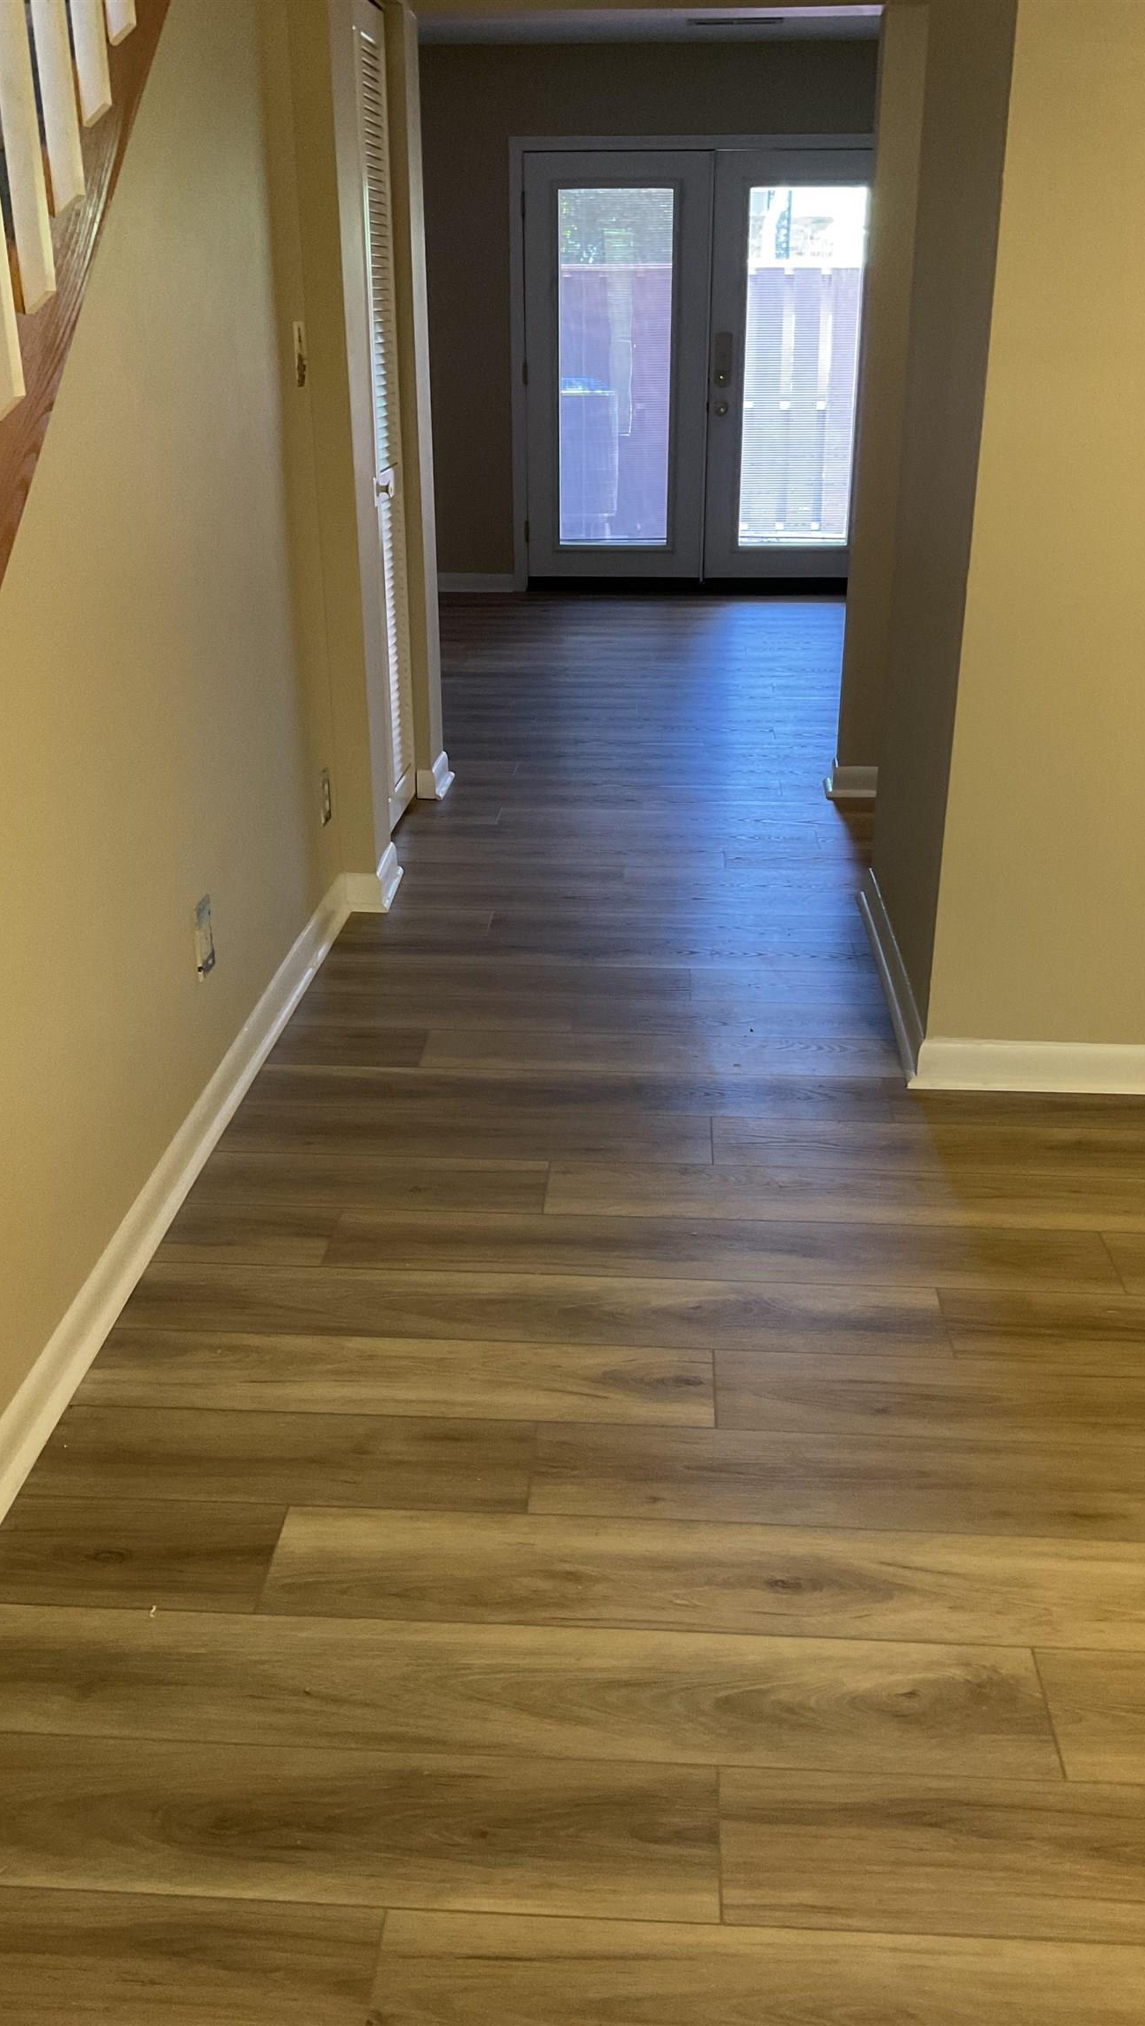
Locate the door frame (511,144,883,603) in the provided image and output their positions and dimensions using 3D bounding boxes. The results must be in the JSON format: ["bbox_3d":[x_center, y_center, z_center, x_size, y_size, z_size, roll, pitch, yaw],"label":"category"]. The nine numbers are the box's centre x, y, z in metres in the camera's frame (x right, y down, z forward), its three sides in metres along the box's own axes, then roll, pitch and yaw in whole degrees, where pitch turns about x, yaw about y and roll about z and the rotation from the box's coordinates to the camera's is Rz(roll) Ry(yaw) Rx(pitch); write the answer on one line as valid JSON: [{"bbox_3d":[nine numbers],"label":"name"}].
[{"bbox_3d":[0.678,-3.207,8.502,1.827,2.005,0.060,1,22,3],"label":"door frame"}]

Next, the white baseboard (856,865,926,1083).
[{"bbox_3d":[0.689,-0.112,3.720,0.032,0.090,1.133,1,22,3],"label":"white baseboard"}]

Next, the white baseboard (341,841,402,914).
[{"bbox_3d":[-0.501,-0.345,4.296,0.110,0.090,0.300,1,22,3],"label":"white baseboard"}]

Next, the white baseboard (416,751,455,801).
[{"bbox_3d":[-0.426,-0.732,5.238,0.084,0.087,0.255,1,22,3],"label":"white baseboard"}]

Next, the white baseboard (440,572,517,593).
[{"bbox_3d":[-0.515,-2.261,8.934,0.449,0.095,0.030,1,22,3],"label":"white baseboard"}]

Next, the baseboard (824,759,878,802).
[{"bbox_3d":[0.860,-0.717,5.183,0.168,0.090,0.140,1,22,3],"label":"baseboard"}]

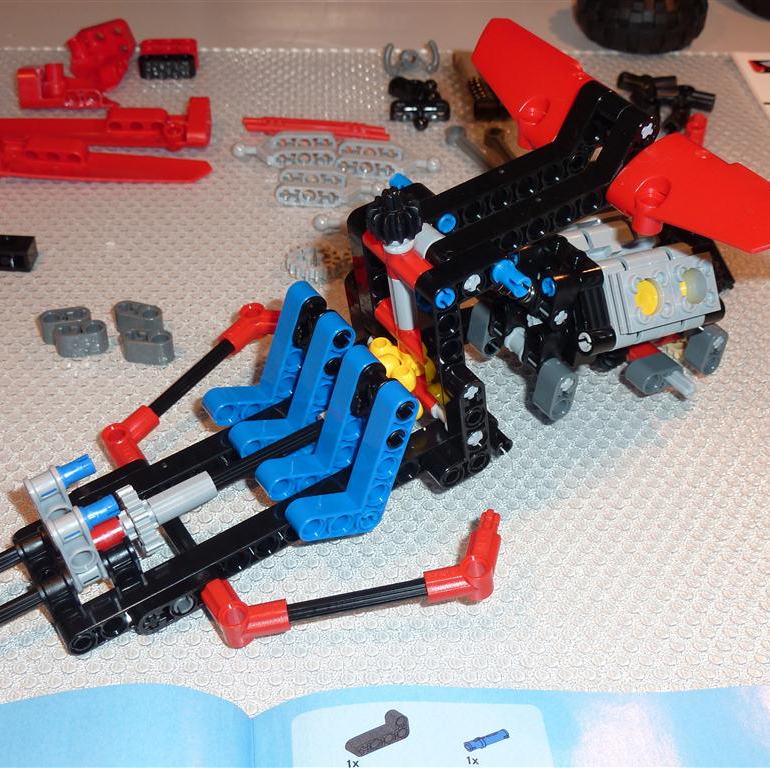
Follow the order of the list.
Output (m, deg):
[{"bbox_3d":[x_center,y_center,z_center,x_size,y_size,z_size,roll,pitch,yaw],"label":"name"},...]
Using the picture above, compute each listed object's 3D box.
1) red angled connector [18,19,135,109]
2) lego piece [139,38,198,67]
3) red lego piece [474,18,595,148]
[{"bbox_3d":[-0.124,-0.131,0.506,0.042,0.017,0.050,-1,40,-4],"label":"red angled connector"},{"bbox_3d":[-0.091,-0.138,0.522,0.024,0.008,0.016,-1,40,-3],"label":"lego piece"},{"bbox_3d":[0.039,-0.082,0.343,0.025,0.013,0.057,-34,46,-8],"label":"red lego piece"}]

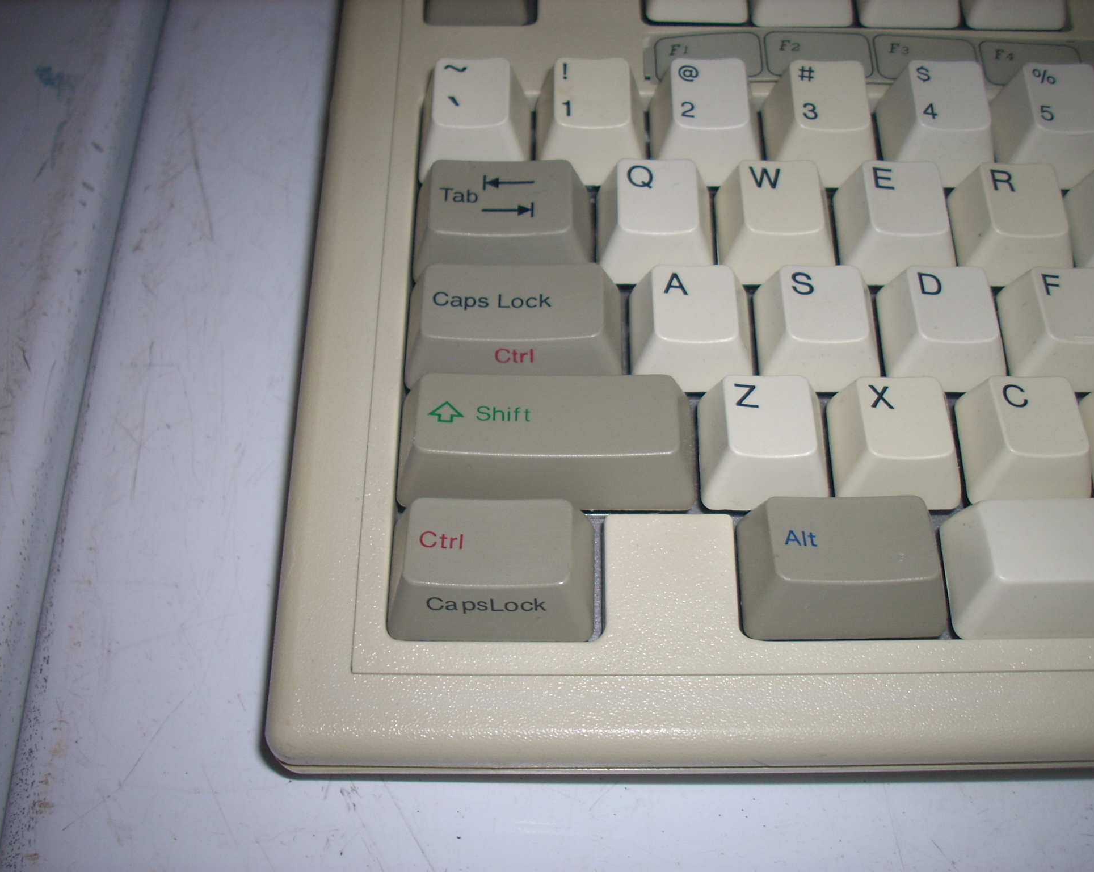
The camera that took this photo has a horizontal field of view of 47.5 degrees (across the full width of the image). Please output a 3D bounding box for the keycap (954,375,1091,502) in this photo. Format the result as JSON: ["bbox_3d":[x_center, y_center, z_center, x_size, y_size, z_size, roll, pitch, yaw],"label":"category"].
[{"bbox_3d":[0.068,0.001,0.173,0.018,0.008,0.018,0,63,1],"label":"keycap"}]

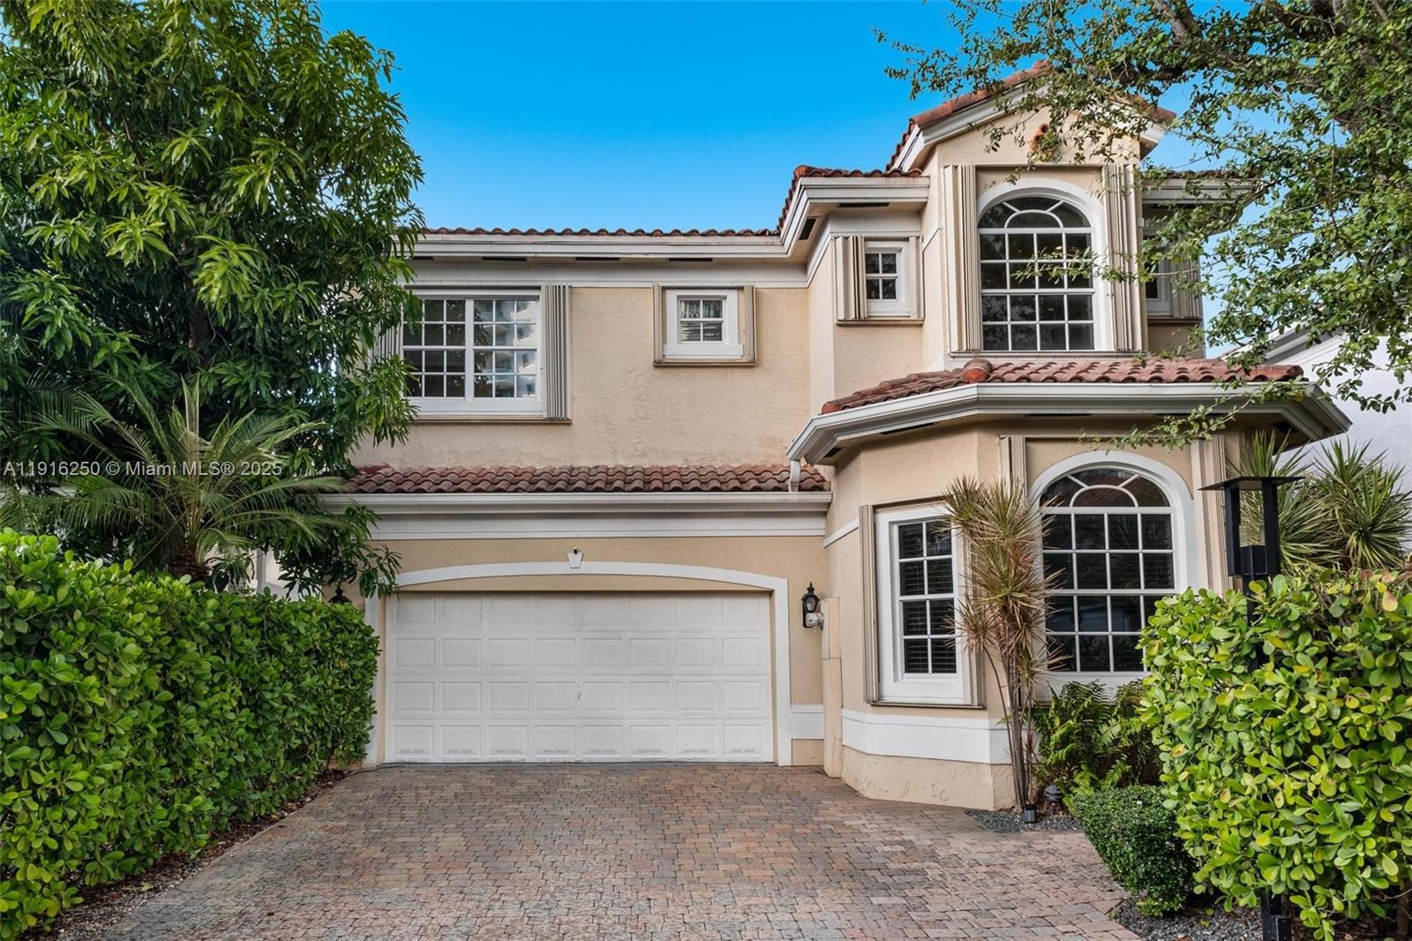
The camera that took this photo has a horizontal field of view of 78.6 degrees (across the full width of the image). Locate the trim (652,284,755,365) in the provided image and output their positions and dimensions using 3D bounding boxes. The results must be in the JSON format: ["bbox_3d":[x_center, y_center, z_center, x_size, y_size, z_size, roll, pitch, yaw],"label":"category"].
[{"bbox_3d":[-0.022,-1.942,11.600,1.360,1.090,0.160,0,-5,-3],"label":"trim"}]

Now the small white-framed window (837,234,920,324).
[{"bbox_3d":[2.032,-2.257,10.150,1.030,1.050,0.170,0,-5,-3],"label":"small white-framed window"}]

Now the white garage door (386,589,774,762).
[{"bbox_3d":[-1.588,2.581,10.800,4.850,2.130,0.120,-1,-5,0],"label":"white garage door"}]

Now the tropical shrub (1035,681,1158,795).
[{"bbox_3d":[3.374,2.346,7.400,1.100,1.050,0.900,0,-5,-3],"label":"tropical shrub"}]

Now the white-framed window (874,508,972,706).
[{"bbox_3d":[2.102,1.296,8.450,1.030,1.900,0.150,-5,-7,41],"label":"white-framed window"}]

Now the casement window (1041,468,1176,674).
[{"bbox_3d":[3.763,0.941,8.050,1.220,1.890,0.120,-1,-5,0],"label":"casement window"}]

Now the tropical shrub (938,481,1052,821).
[{"bbox_3d":[2.588,1.525,7.650,0.950,2.930,0.850,-1,-5,0],"label":"tropical shrub"}]

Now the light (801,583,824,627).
[{"bbox_3d":[1.274,1.628,10.400,0.240,0.540,0.260,0,-5,-3],"label":"light"}]

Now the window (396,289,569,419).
[{"bbox_3d":[-3.074,-1.605,11.900,2.360,1.800,0.170,-1,-5,0],"label":"window"}]

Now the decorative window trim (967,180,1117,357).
[{"bbox_3d":[3.704,-2.234,9.450,1.530,1.900,0.170,0,-5,-3],"label":"decorative window trim"}]

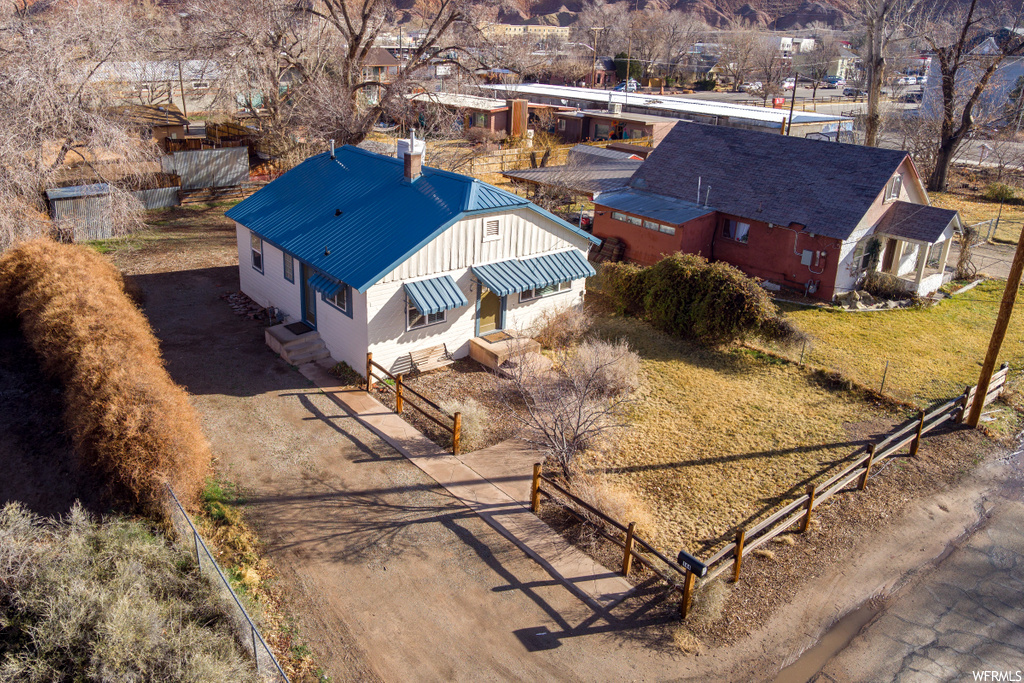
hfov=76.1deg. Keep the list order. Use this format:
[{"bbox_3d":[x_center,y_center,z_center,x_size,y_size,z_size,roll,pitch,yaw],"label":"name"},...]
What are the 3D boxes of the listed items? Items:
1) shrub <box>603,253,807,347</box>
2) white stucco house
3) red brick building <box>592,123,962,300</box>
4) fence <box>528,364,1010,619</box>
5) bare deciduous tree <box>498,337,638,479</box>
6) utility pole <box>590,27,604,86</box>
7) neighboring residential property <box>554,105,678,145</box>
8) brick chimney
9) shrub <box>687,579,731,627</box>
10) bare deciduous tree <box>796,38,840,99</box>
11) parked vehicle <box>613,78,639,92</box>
[{"bbox_3d":[6.604,-1.735,24.331,3.200,2.150,6.300,-17,30,-38],"label":"shrub"},{"bbox_3d":[-3.834,-3.963,24.182,9.720,5.250,10.450,-17,30,-38],"label":"white stucco house"},{"bbox_3d":[12.678,-6.777,31.925,12.500,6.000,14.400,-17,30,-38],"label":"red brick building"},{"bbox_3d":[7.708,2.156,16.698,15.421,1.200,4.030,-15,29,-35],"label":"fence"},{"bbox_3d":[1.376,1.818,14.621,3.100,2.800,3.000,3,23,0],"label":"bare deciduous tree"},{"bbox_3d":[15.447,-52.305,120.919,2.400,10.478,0.350,3,23,0],"label":"utility pole"},{"bbox_3d":[14.821,-26.495,81.730,11.500,2.800,15.500,-17,30,-38],"label":"neighboring residential property"},{"bbox_3d":[-3.276,-6.143,21.731,0.460,1.650,0.460,-17,30,-38],"label":"brick chimney"},{"bbox_3d":[3.478,4.516,11.472,0.720,0.600,0.680,3,23,0],"label":"shrub"},{"bbox_3d":[59.568,-52.001,124.805,8.600,11.052,8.400,3,23,0],"label":"bare deciduous tree"},{"bbox_3d":[21.374,-47.974,123.000,4.600,1.750,1.900,-5,25,-18],"label":"parked vehicle"}]

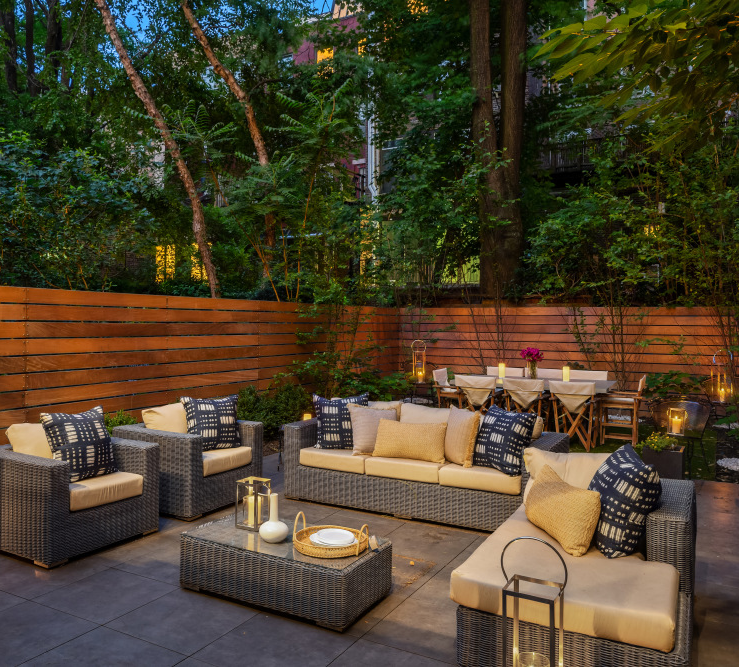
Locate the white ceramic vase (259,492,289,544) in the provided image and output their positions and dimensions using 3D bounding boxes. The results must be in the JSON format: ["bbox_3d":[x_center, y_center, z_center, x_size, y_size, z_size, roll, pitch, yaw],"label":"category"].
[{"bbox_3d":[-0.567,1.105,3.984,0.173,0.283,0.173,1,1,0],"label":"white ceramic vase"}]

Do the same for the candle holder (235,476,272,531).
[{"bbox_3d":[-0.735,1.086,4.261,0.157,0.299,0.157,2,2,27],"label":"candle holder"}]

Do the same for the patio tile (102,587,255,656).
[{"bbox_3d":[-0.983,1.539,3.584,0.615,0.025,0.572,1,1,29],"label":"patio tile"}]

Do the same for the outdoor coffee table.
[{"bbox_3d":[-0.510,1.406,4.052,1.157,0.322,0.566,2,2,28],"label":"outdoor coffee table"}]

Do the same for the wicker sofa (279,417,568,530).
[{"bbox_3d":[0.495,1.204,5.993,2.360,0.660,0.970,2,2,27],"label":"wicker sofa"}]

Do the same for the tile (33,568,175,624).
[{"bbox_3d":[-1.560,1.560,3.972,0.605,0.020,0.597,2,2,28],"label":"tile"}]

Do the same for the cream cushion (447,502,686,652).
[{"bbox_3d":[1.221,1.202,3.693,0.982,0.140,1.680,2,2,28],"label":"cream cushion"}]

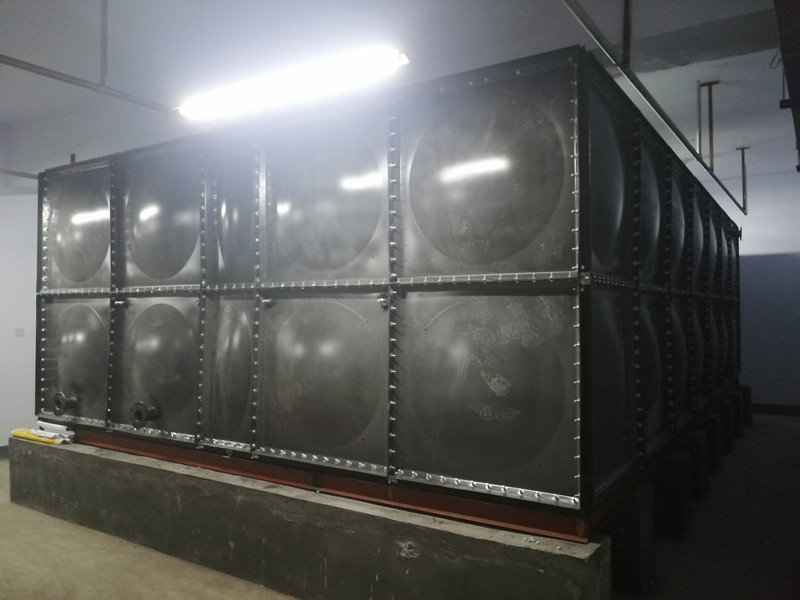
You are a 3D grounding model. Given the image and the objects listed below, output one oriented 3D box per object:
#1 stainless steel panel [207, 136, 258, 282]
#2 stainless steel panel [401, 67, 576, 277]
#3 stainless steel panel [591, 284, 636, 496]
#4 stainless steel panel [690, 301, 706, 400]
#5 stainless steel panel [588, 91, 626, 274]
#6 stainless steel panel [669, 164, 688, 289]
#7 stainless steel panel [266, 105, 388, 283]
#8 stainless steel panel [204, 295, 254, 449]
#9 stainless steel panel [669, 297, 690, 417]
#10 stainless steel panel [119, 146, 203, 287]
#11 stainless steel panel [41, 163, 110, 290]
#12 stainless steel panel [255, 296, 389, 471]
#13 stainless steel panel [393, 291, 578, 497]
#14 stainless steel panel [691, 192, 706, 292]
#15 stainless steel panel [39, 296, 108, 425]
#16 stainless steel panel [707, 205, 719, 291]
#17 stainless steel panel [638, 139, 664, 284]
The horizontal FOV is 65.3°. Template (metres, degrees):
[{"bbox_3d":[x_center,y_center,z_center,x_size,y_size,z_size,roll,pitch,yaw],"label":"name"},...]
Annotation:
[{"bbox_3d":[-1.071,-0.583,3.959,0.490,0.990,0.080,-1,-1,33],"label":"stainless steel panel"},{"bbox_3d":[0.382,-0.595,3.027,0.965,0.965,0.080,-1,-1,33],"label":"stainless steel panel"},{"bbox_3d":[1.086,0.404,3.184,0.080,0.990,0.990,-1,-1,33],"label":"stainless steel panel"},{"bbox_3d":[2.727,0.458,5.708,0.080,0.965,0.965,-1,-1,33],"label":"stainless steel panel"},{"bbox_3d":[1.085,-0.596,3.196,0.080,0.990,0.990,-1,-1,33],"label":"stainless steel panel"},{"bbox_3d":[2.172,-0.576,4.875,0.080,0.990,0.990,-1,-1,33],"label":"stainless steel panel"},{"bbox_3d":[-0.446,-0.589,3.554,0.990,0.990,0.080,-1,-1,33],"label":"stainless steel panel"},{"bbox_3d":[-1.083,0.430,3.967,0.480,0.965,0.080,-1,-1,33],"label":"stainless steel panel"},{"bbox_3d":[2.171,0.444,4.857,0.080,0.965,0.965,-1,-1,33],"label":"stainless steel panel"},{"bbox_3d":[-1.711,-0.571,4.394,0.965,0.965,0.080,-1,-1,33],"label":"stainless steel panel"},{"bbox_3d":[-2.530,-0.569,4.904,0.990,0.990,0.080,-1,-1,33],"label":"stainless steel panel"},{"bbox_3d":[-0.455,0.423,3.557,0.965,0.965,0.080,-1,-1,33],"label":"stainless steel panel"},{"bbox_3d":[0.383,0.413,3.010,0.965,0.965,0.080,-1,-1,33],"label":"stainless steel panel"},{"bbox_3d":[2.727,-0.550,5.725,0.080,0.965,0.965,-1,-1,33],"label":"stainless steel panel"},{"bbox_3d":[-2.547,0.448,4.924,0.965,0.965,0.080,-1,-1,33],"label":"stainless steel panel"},{"bbox_3d":[3.260,-0.556,6.553,0.080,0.990,0.990,-1,-1,33],"label":"stainless steel panel"},{"bbox_3d":[1.629,-0.586,4.035,0.080,0.990,0.990,-1,-1,33],"label":"stainless steel panel"}]

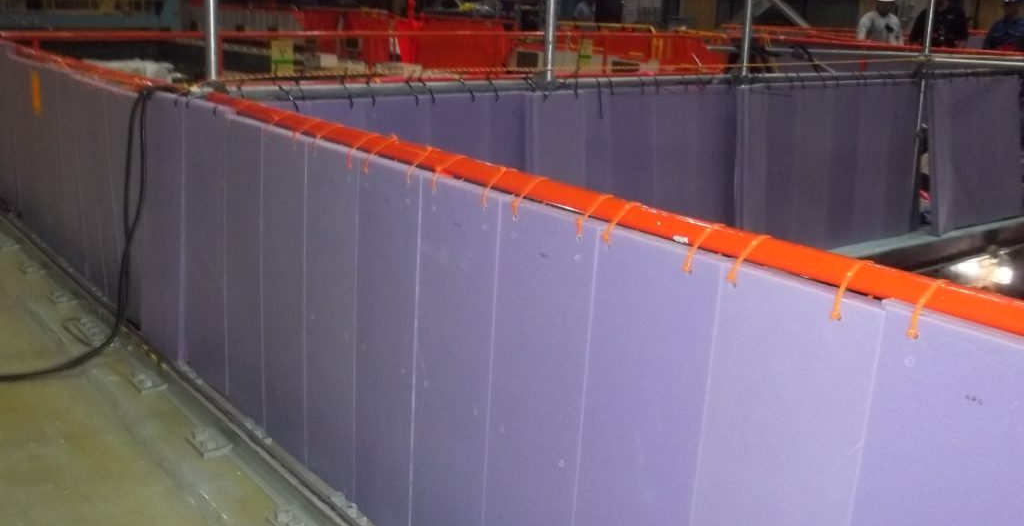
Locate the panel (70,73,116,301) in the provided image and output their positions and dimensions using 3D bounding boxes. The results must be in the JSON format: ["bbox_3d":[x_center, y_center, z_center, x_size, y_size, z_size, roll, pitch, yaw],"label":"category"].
[{"bbox_3d":[-1.924,-0.360,4.501,0.035,0.980,0.314,-8,19,-37],"label":"panel"}]

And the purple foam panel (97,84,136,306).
[{"bbox_3d":[-1.691,-0.266,4.323,0.044,1.039,0.374,-9,19,-38],"label":"purple foam panel"}]

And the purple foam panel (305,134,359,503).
[{"bbox_3d":[-0.519,0.177,2.891,0.044,1.039,0.312,-9,19,-38],"label":"purple foam panel"}]

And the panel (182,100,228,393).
[{"bbox_3d":[-1.125,-0.050,3.624,0.044,1.039,0.396,-9,19,-38],"label":"panel"}]

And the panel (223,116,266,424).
[{"bbox_3d":[-0.861,0.033,3.202,0.035,0.980,0.312,-8,19,-37],"label":"panel"}]

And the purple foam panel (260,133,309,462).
[{"bbox_3d":[-0.712,0.105,3.125,0.044,1.039,0.312,-9,19,-38],"label":"purple foam panel"}]

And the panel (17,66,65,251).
[{"bbox_3d":[-2.488,-0.570,5.192,0.035,0.980,0.304,-8,19,-37],"label":"panel"}]

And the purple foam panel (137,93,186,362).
[{"bbox_3d":[-1.408,-0.146,3.928,0.044,1.039,0.437,-9,19,-38],"label":"purple foam panel"}]

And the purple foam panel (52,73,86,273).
[{"bbox_3d":[-2.228,-0.468,4.972,0.044,1.039,0.296,-9,19,-38],"label":"purple foam panel"}]

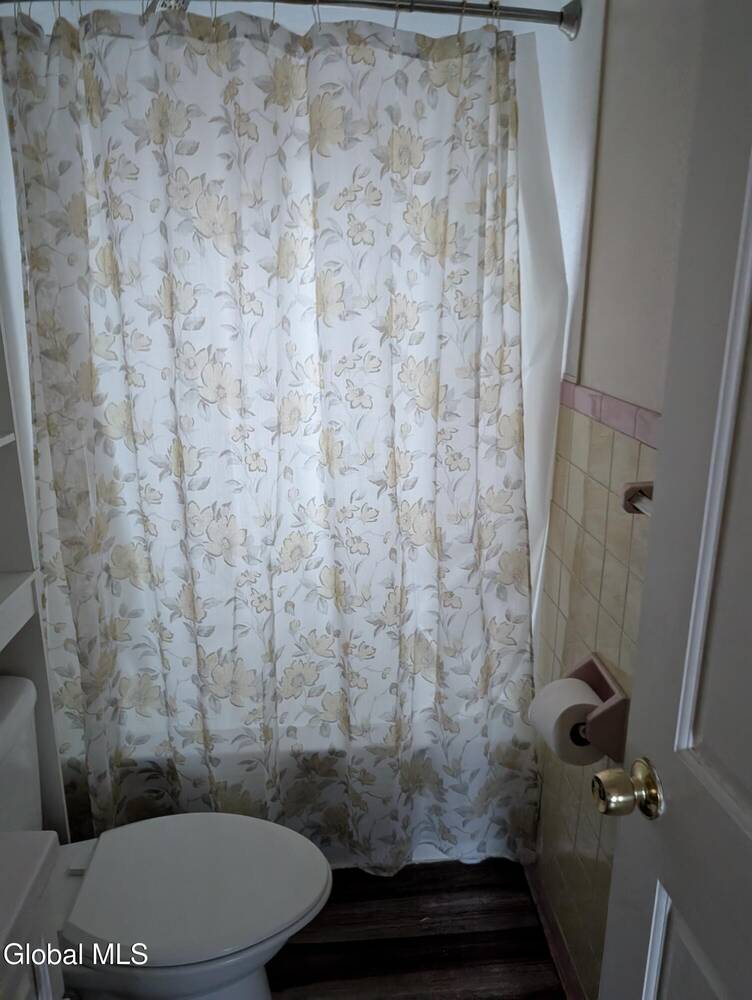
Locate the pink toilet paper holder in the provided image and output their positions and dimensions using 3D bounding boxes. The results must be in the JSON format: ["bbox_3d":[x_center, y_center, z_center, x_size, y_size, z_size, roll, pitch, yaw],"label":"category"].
[{"bbox_3d":[0.389,0.379,1.274,0.070,0.126,0.153,-1,16,-3],"label":"pink toilet paper holder"}]

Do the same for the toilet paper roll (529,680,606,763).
[{"bbox_3d":[0.366,0.408,1.287,0.120,0.120,0.102,-2,14,-6],"label":"toilet paper roll"}]

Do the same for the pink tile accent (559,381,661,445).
[{"bbox_3d":[0.411,-0.167,1.274,0.014,0.052,0.500,-1,16,-3],"label":"pink tile accent"}]

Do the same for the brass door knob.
[{"bbox_3d":[0.286,0.338,0.805,0.062,0.067,0.067,-3,16,-9],"label":"brass door knob"}]

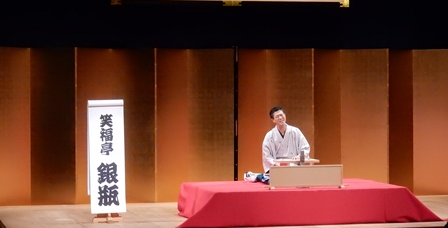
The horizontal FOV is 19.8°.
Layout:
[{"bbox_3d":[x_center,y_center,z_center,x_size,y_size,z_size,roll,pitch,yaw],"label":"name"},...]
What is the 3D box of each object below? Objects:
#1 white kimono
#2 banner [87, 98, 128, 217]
[{"bbox_3d":[0.797,0.497,16.572,0.611,0.712,0.600,0,1,-14],"label":"white kimono"},{"bbox_3d":[-1.441,0.531,15.861,0.460,1.401,0.140,0,1,-14],"label":"banner"}]

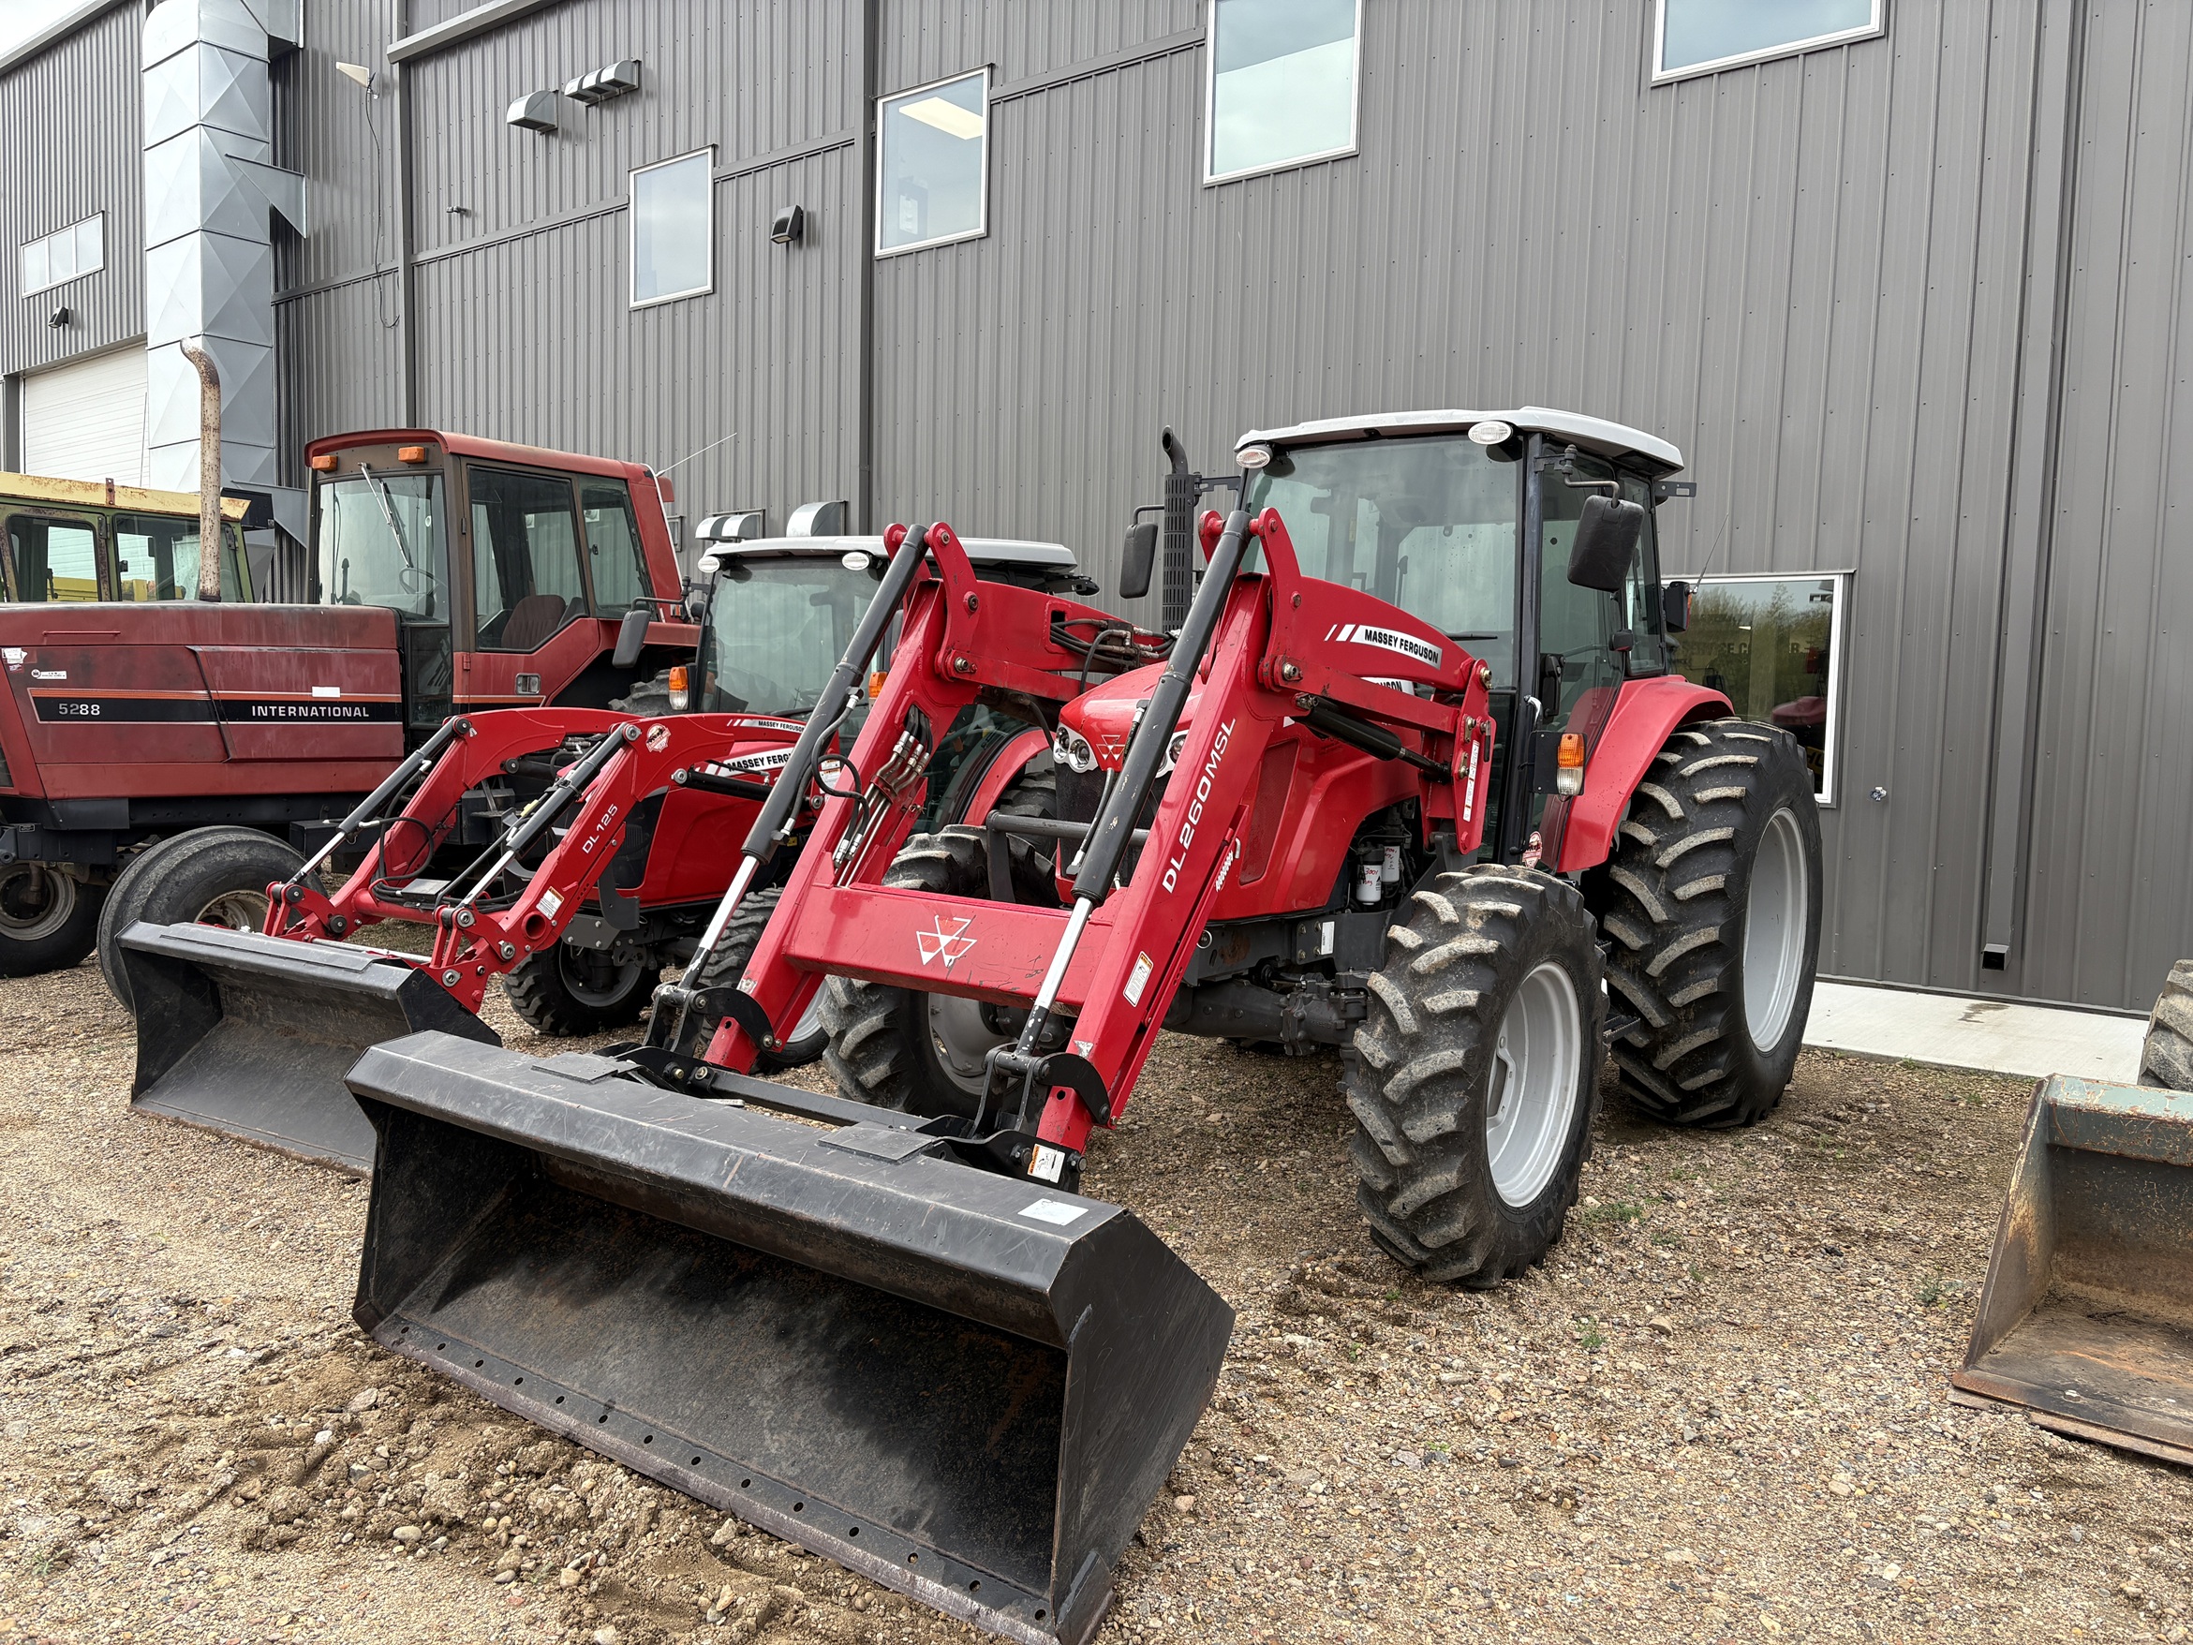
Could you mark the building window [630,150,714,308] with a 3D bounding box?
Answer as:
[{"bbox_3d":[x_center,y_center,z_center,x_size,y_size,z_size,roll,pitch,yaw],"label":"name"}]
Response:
[{"bbox_3d":[-3.946,-5.502,15.345,1.245,1.270,0.120,5,6,39],"label":"building window"}]

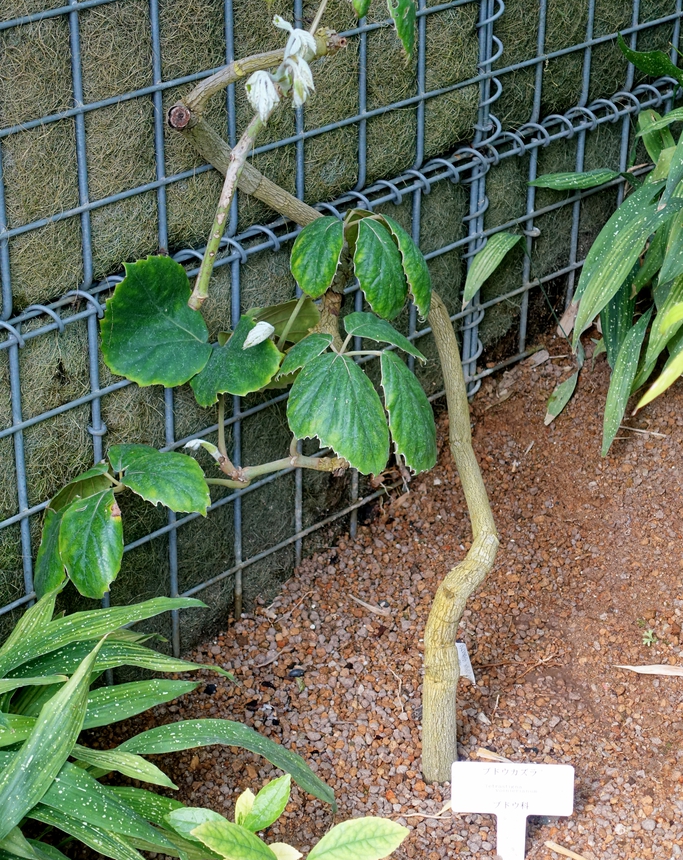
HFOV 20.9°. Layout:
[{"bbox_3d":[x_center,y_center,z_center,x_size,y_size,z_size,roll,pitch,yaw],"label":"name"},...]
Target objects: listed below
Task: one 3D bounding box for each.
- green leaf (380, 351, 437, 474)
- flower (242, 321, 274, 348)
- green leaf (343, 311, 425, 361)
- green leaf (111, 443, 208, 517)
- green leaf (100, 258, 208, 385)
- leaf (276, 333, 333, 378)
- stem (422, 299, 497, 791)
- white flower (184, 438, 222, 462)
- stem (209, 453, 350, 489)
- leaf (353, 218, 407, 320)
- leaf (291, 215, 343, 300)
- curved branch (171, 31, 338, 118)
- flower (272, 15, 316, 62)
[{"bbox_3d":[0.064,-0.017,1.770,0.050,0.112,0.035,-16,14,-16],"label":"green leaf"},{"bbox_3d":[-0.078,-0.089,1.730,0.029,0.025,0.020,0,28,0],"label":"flower"},{"bbox_3d":[0.037,-0.082,1.610,0.086,0.026,0.052,21,18,-25],"label":"green leaf"},{"bbox_3d":[-0.178,0.049,1.800,0.097,0.066,0.035,6,-12,2],"label":"green leaf"},{"bbox_3d":[-0.158,-0.090,1.550,0.108,0.095,0.028,37,0,25],"label":"green leaf"},{"bbox_3d":[-0.031,-0.062,1.570,0.066,0.022,0.042,-31,18,21],"label":"leaf"},{"bbox_3d":[0.114,0.122,1.883,0.080,0.520,0.100,0,28,0],"label":"stem"},{"bbox_3d":[-0.135,0.020,1.810,0.036,0.021,0.018,0,28,0],"label":"white flower"},{"bbox_3d":[-0.065,0.041,1.850,0.138,0.036,0.035,0,28,0],"label":"stem"},{"bbox_3d":[0.033,-0.138,1.590,0.042,0.086,0.030,-16,0,-9],"label":"leaf"},{"bbox_3d":[-0.022,-0.161,1.730,0.046,0.076,0.030,15,12,14],"label":"leaf"},{"bbox_3d":[-0.071,-0.301,1.558,0.142,0.058,0.035,-5,28,-11],"label":"curved branch"},{"bbox_3d":[-0.042,-0.351,1.660,0.038,0.042,0.030,0,28,0],"label":"flower"}]

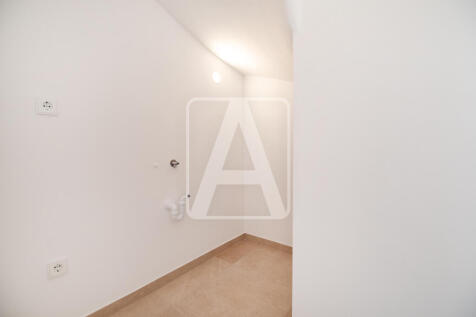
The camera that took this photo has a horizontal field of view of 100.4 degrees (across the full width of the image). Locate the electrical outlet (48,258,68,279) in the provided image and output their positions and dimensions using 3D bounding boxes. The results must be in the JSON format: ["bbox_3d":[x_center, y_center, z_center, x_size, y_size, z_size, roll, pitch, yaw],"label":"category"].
[{"bbox_3d":[-0.932,0.569,1.026,0.011,0.083,0.083,0,0,38],"label":"electrical outlet"}]

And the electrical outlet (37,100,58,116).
[{"bbox_3d":[-0.956,-0.258,0.995,0.011,0.083,0.083,0,0,38],"label":"electrical outlet"}]

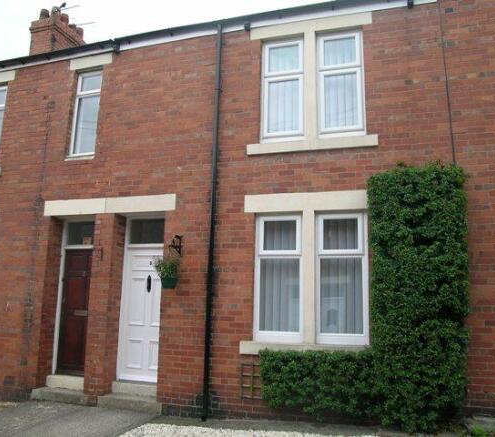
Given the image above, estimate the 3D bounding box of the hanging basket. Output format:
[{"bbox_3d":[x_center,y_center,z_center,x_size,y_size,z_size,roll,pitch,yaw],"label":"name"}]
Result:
[{"bbox_3d":[-1.066,0.885,6.458,0.230,0.165,0.230,1,-9,0],"label":"hanging basket"}]

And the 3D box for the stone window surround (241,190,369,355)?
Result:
[{"bbox_3d":[0.827,0.729,6.286,1.830,2.170,0.190,-2,-10,17],"label":"stone window surround"}]

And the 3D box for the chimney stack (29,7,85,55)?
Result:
[{"bbox_3d":[-5.376,-4.907,13.501,0.820,1.650,1.480,-2,-10,17],"label":"chimney stack"}]

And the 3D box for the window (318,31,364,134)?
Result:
[{"bbox_3d":[1.320,-1.882,6.694,0.660,1.580,0.090,-2,-10,17],"label":"window"}]

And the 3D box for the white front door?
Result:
[{"bbox_3d":[-1.525,1.449,7.194,0.800,1.980,0.070,-2,-10,17],"label":"white front door"}]

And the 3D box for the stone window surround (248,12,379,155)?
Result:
[{"bbox_3d":[0.901,-1.893,6.697,1.790,1.980,0.190,-2,-10,17],"label":"stone window surround"}]

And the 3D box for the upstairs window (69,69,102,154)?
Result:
[{"bbox_3d":[-2.614,-1.745,7.876,0.560,1.500,0.090,-2,-10,17],"label":"upstairs window"}]

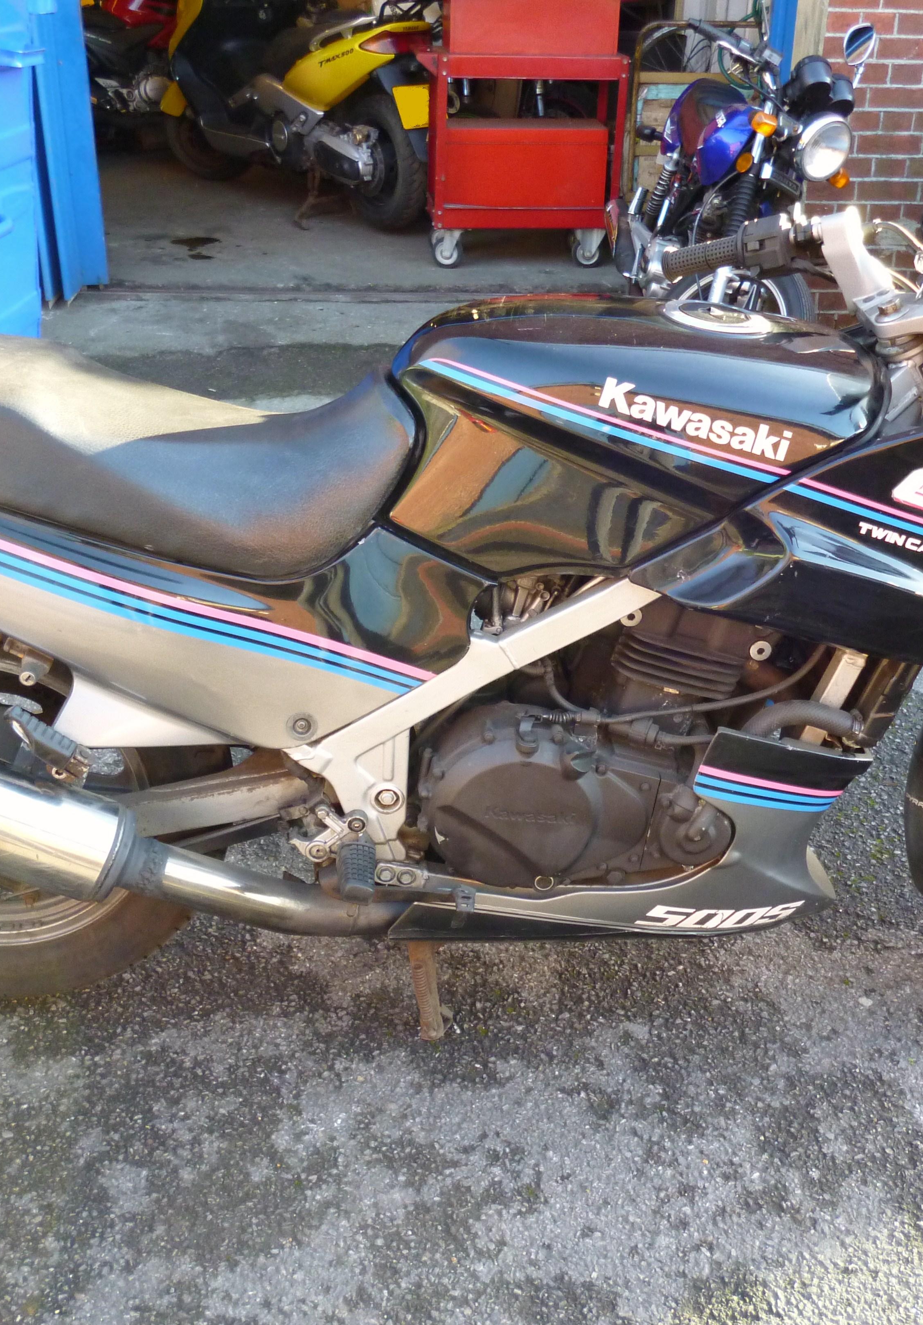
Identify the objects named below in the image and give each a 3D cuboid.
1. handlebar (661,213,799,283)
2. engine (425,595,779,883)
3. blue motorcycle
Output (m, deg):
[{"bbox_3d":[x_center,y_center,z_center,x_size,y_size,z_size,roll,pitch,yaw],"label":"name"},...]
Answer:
[{"bbox_3d":[0.330,-0.509,1.755,0.190,0.065,0.070,0,20,44],"label":"handlebar"},{"bbox_3d":[0.144,0.000,1.775,0.440,0.400,0.400,0,28,-3],"label":"engine"},{"bbox_3d":[0.752,-1.394,4.163,0.760,1.120,2.030,6,28,-7],"label":"blue motorcycle"}]

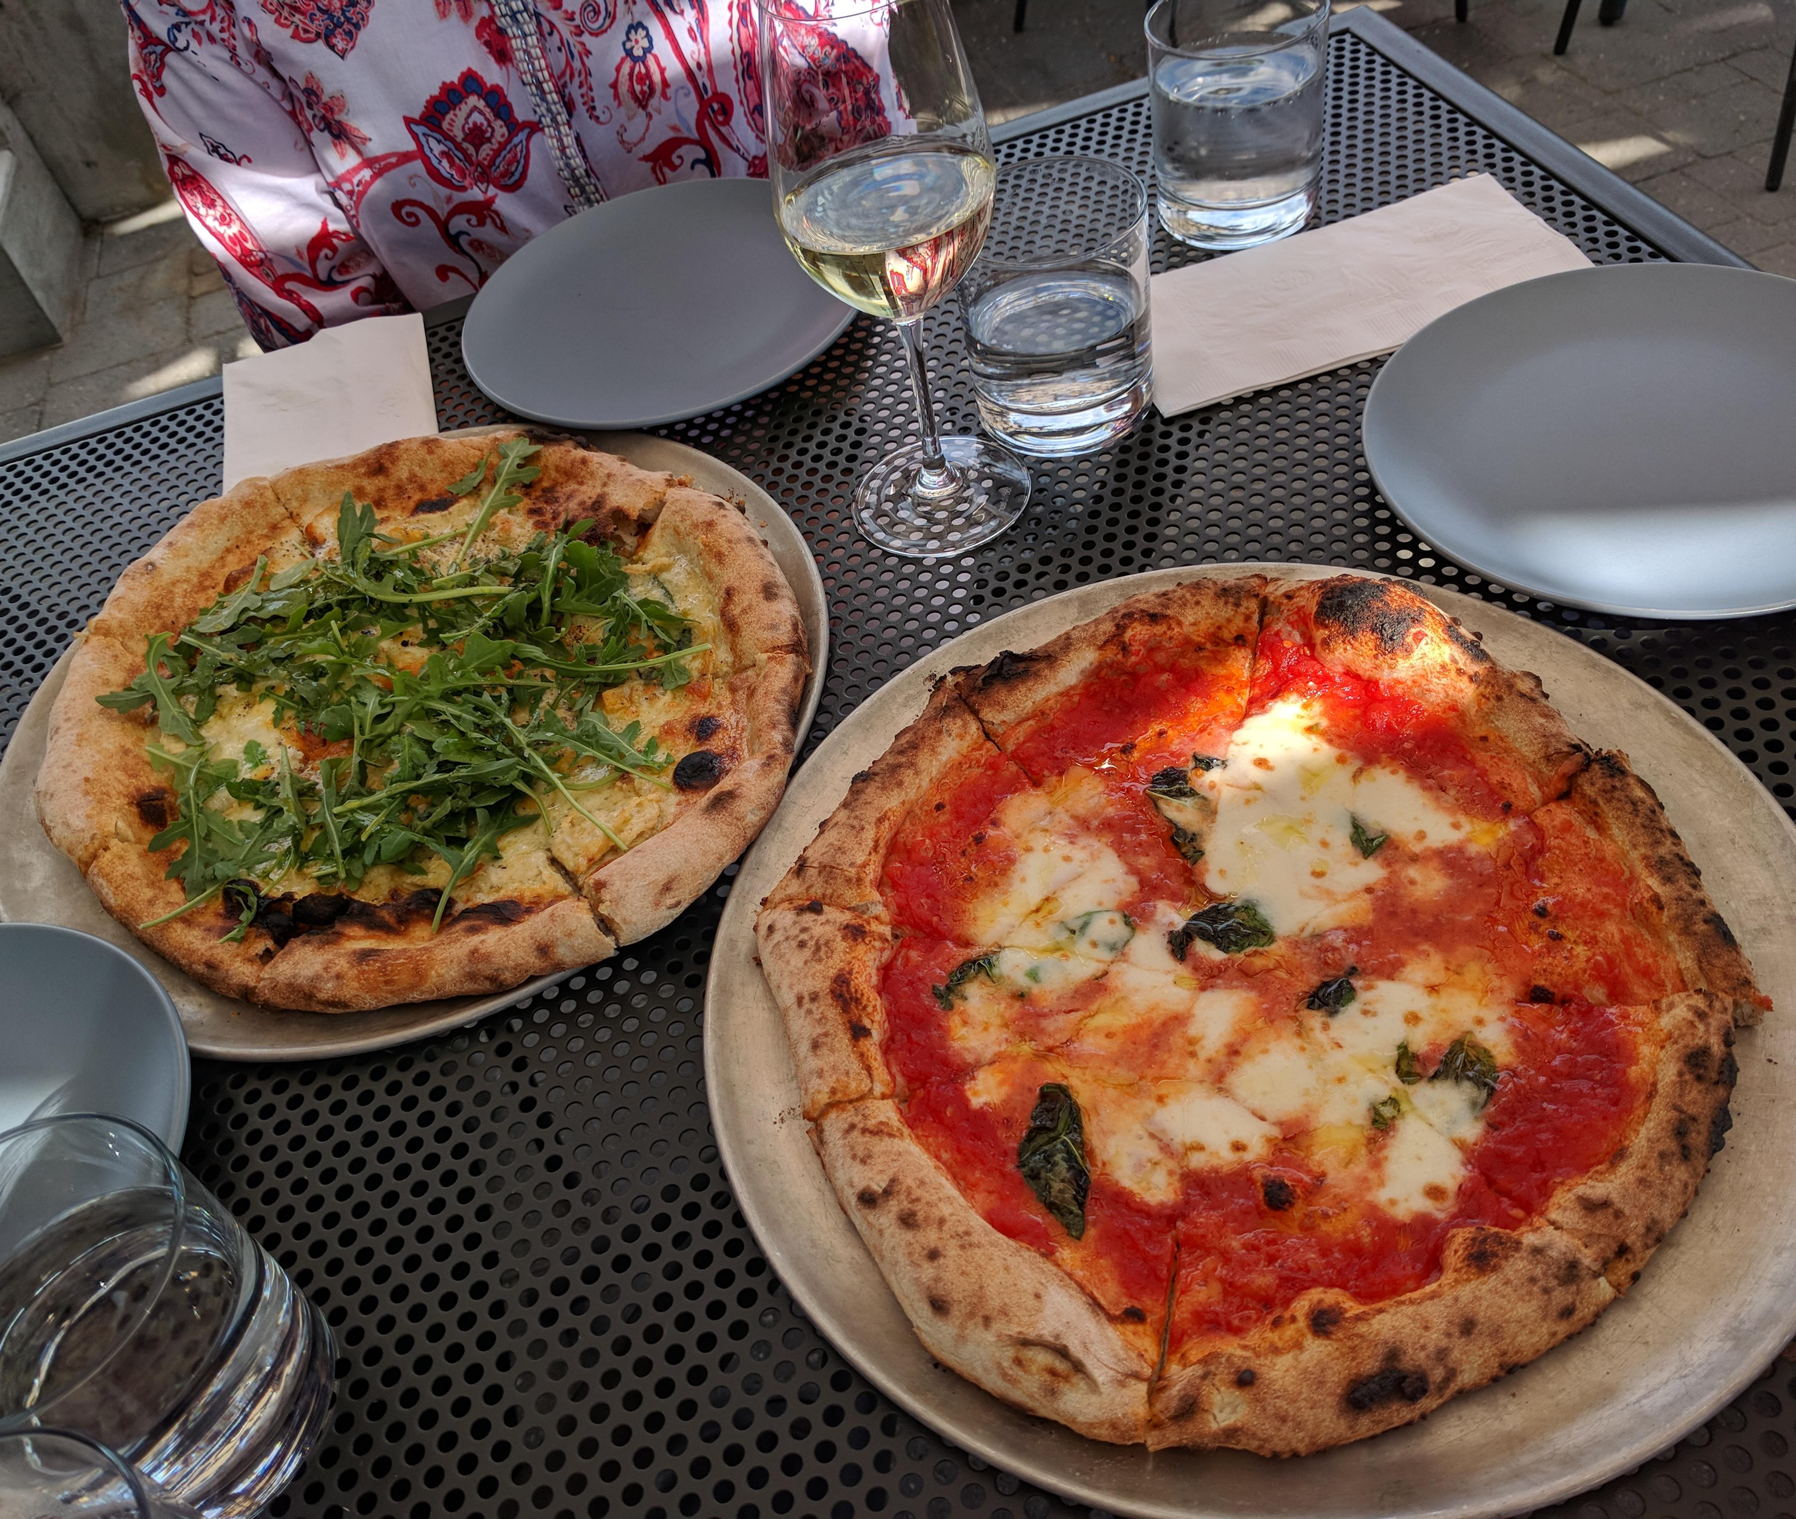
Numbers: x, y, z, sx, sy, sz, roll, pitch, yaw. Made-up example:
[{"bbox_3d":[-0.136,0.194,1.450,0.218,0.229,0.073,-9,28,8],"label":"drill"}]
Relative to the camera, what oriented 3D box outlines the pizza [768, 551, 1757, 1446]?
[{"bbox_3d":[0.101,0.056,0.462,0.285,0.028,0.285,-14,48,0],"label":"pizza"}]

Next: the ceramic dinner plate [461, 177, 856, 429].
[{"bbox_3d":[-0.112,-0.228,0.762,0.214,0.022,0.214,-6,49,7],"label":"ceramic dinner plate"}]

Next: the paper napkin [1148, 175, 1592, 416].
[{"bbox_3d":[0.200,-0.215,0.696,0.208,0.004,0.104,-18,48,-3],"label":"paper napkin"}]

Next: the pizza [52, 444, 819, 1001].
[{"bbox_3d":[-0.189,-0.033,0.596,0.317,0.035,0.277,25,59,29],"label":"pizza"}]

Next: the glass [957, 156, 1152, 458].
[{"bbox_3d":[0.067,-0.188,0.641,0.080,0.094,0.080,-6,49,7],"label":"glass"}]

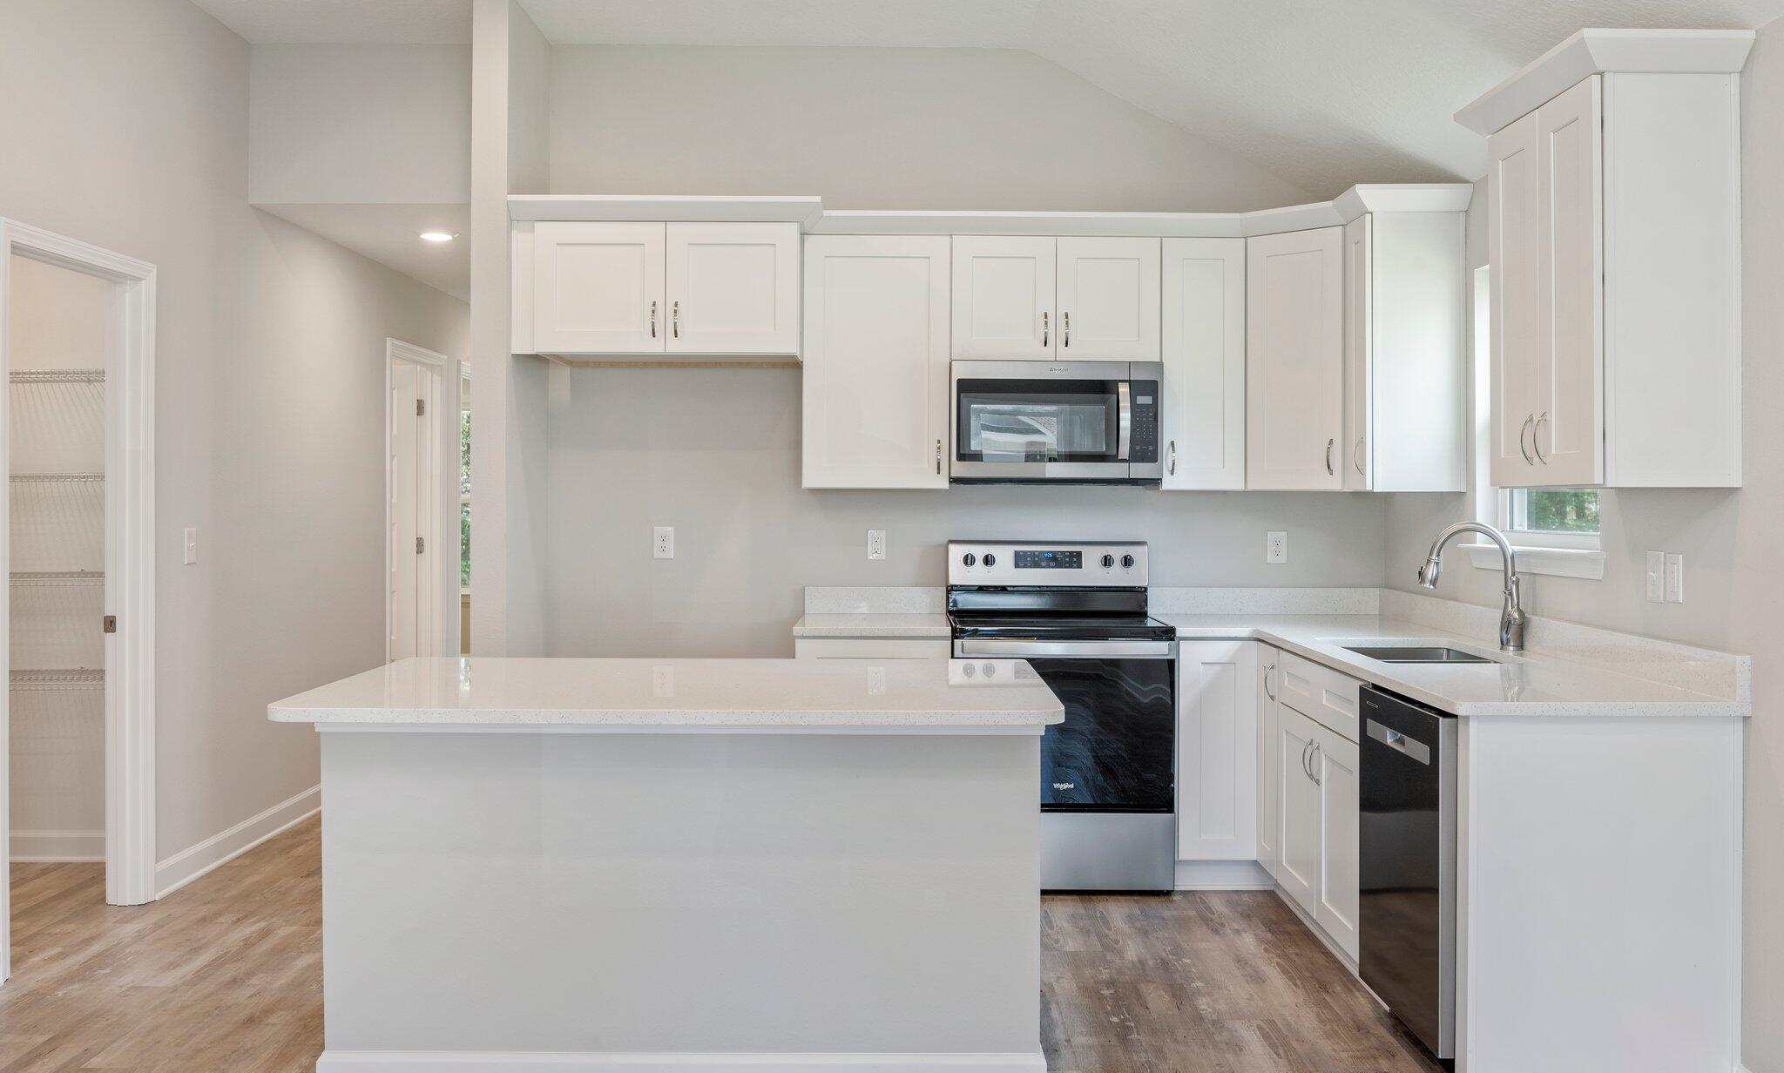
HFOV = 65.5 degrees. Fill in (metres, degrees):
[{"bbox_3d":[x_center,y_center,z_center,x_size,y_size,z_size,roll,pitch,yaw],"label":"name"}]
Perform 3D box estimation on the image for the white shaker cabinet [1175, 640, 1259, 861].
[{"bbox_3d":[1.110,0.723,5.052,0.282,0.780,0.630,0,2,0],"label":"white shaker cabinet"}]

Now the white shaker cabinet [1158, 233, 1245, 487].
[{"bbox_3d":[1.127,-0.620,5.162,0.305,0.914,0.330,0,2,0],"label":"white shaker cabinet"}]

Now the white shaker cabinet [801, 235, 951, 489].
[{"bbox_3d":[-0.055,-0.626,5.153,0.528,0.912,0.330,0,2,0],"label":"white shaker cabinet"}]

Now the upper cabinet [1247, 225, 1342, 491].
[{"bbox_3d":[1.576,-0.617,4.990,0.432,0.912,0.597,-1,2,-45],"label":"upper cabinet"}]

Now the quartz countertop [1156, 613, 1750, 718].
[{"bbox_3d":[1.423,0.346,4.181,0.900,0.032,2.346,0,2,0],"label":"quartz countertop"}]

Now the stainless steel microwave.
[{"bbox_3d":[0.591,-0.410,5.123,0.757,0.434,0.391,0,2,0],"label":"stainless steel microwave"}]

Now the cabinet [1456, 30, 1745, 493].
[{"bbox_3d":[1.691,-0.613,3.344,0.350,0.993,0.653,0,2,0],"label":"cabinet"}]

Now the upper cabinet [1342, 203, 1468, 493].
[{"bbox_3d":[1.722,-0.607,4.624,0.330,0.928,0.220,0,2,0],"label":"upper cabinet"}]

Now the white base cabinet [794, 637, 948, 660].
[{"bbox_3d":[-0.064,0.768,5.060,0.530,0.876,0.630,0,2,0],"label":"white base cabinet"}]

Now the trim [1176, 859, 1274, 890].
[{"bbox_3d":[1.149,1.173,4.811,0.356,0.109,0.020,0,2,0],"label":"trim"}]

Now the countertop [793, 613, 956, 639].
[{"bbox_3d":[-0.064,0.317,5.037,0.545,0.031,0.648,0,2,0],"label":"countertop"}]

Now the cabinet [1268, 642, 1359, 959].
[{"bbox_3d":[1.560,0.774,4.080,0.630,0.820,0.780,0,2,0],"label":"cabinet"}]

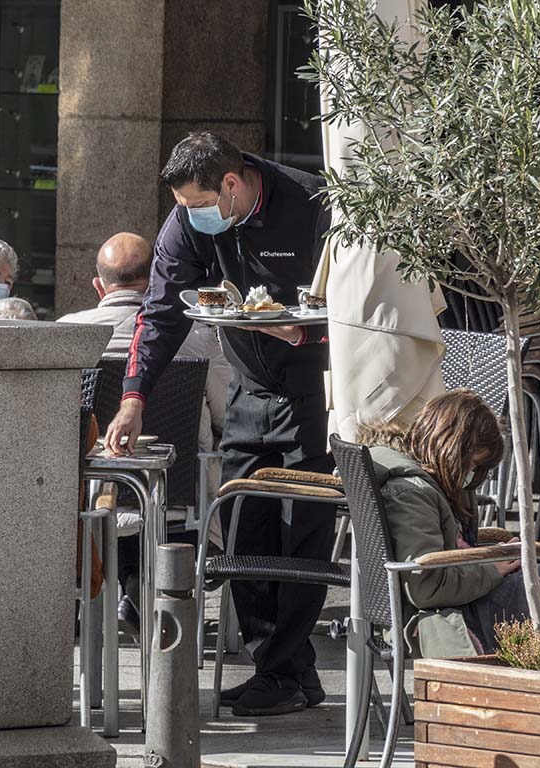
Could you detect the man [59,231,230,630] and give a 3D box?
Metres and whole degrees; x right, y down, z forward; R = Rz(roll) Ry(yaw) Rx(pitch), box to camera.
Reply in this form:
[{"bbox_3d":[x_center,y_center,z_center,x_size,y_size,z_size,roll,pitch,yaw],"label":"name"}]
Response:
[{"bbox_3d":[-0.409,0.167,23.750,0.580,1.260,0.820,0,3,9],"label":"man"}]

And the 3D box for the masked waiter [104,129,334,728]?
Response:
[{"bbox_3d":[-0.096,0.112,21.600,0.580,1.580,0.650,2,4,41],"label":"masked waiter"}]

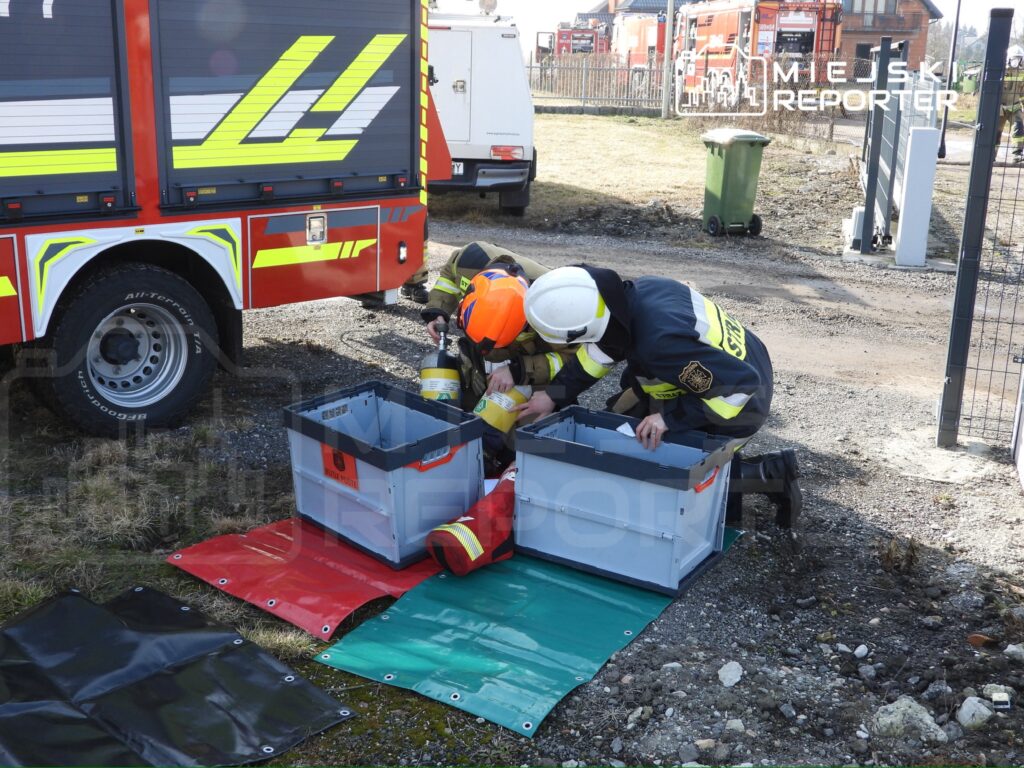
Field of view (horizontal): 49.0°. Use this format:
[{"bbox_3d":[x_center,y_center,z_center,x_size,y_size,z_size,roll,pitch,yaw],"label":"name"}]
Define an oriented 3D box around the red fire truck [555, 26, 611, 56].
[{"bbox_3d":[3.314,-15.513,53.360,2.420,3.000,7.200,1,16,1],"label":"red fire truck"}]

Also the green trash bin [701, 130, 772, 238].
[{"bbox_3d":[2.090,-1.907,10.639,0.475,0.965,0.540,-4,17,-15],"label":"green trash bin"}]

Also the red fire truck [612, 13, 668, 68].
[{"bbox_3d":[6.861,-15.257,52.267,2.500,3.200,7.600,-3,17,-11],"label":"red fire truck"}]

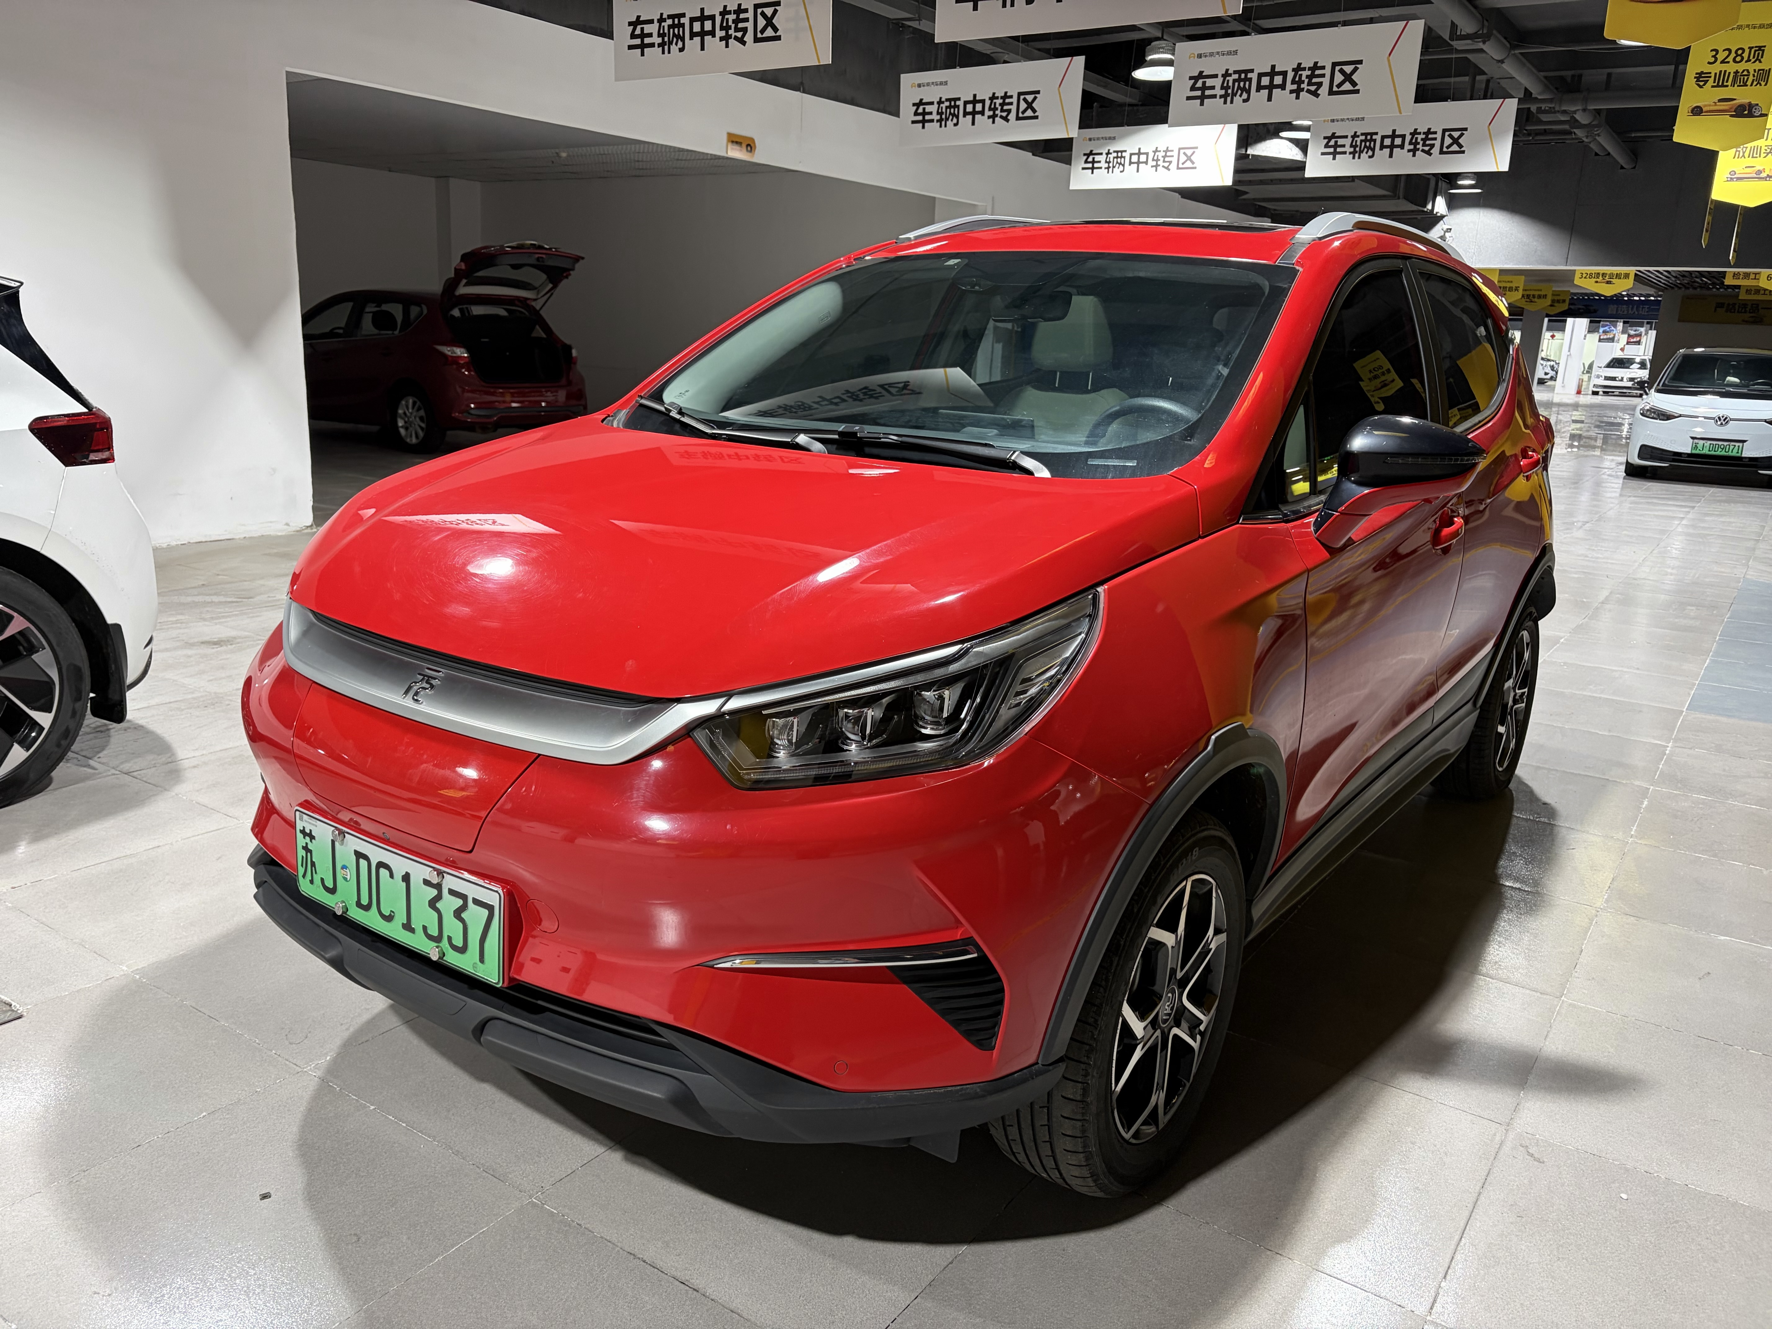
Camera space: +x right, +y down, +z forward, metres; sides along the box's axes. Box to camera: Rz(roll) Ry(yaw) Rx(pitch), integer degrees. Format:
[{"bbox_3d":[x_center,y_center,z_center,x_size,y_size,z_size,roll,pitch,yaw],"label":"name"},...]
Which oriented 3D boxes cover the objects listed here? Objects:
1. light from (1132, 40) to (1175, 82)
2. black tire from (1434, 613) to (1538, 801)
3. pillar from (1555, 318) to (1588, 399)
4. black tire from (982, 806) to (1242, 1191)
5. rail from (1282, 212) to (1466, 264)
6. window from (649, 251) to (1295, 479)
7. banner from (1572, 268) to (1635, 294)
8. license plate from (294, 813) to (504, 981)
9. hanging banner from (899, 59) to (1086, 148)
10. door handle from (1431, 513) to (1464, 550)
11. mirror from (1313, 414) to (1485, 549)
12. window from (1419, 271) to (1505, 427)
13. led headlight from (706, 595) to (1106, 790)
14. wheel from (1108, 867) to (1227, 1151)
[{"bbox_3d":[1.940,-4.222,9.300,0.420,0.260,0.420,11,16,33],"label":"light"},{"bbox_3d":[1.849,0.090,4.116,0.210,0.650,0.650,11,16,34],"label":"black tire"},{"bbox_3d":[24.562,-11.150,47.401,0.620,3.000,0.620,11,16,33],"label":"pillar"},{"bbox_3d":[0.373,0.517,2.138,0.210,0.650,0.650,12,17,34],"label":"black tire"},{"bbox_3d":[1.284,-1.048,3.364,0.080,0.140,1.600,11,16,34],"label":"rail"},{"bbox_3d":[0.142,-0.680,2.796,1.400,0.130,0.880,12,45,34],"label":"window"},{"bbox_3d":[15.145,-8.097,28.000,1.100,0.750,0.030,11,16,33],"label":"banner"},{"bbox_3d":[-0.693,0.318,1.870,0.480,0.140,0.012,11,14,34],"label":"license plate"},{"bbox_3d":[0.707,-3.919,9.319,1.500,0.500,0.030,12,17,35],"label":"hanging banner"},{"bbox_3d":[1.228,-0.289,2.905,0.050,0.050,0.220,11,16,34],"label":"door handle"},{"bbox_3d":[0.909,-0.321,2.357,0.270,0.230,0.190,12,17,34],"label":"mirror"},{"bbox_3d":[1.518,-0.806,3.457,0.060,0.400,0.760,-8,5,38],"label":"window"},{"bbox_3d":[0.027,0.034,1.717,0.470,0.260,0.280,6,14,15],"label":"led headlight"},{"bbox_3d":[0.393,0.521,2.129,0.170,0.440,0.440,12,17,34],"label":"wheel"}]

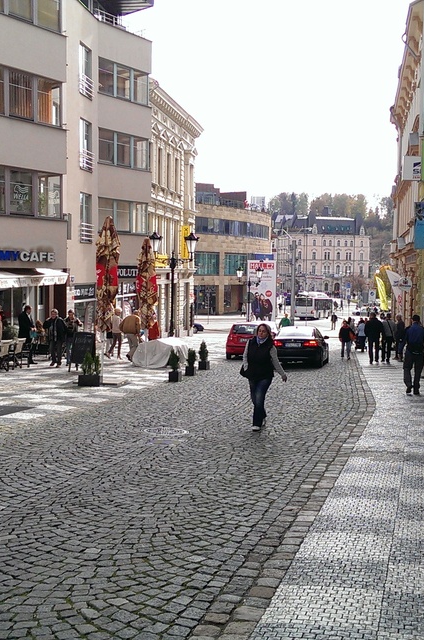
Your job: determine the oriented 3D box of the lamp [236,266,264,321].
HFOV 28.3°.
[{"bbox_3d":[3.093,-1.899,69.343,2.100,4.800,0.650,1,4,5],"label":"lamp"}]

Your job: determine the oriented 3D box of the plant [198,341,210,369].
[{"bbox_3d":[-0.217,1.061,25.893,0.270,0.930,0.270,2,4,25],"label":"plant"}]

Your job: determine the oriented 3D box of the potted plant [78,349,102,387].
[{"bbox_3d":[-2.725,1.086,19.205,0.530,0.800,0.270,1,3,9],"label":"potted plant"}]

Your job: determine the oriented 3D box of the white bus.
[{"bbox_3d":[13.619,-1.833,110.968,2.500,3.150,12.000,2,4,19],"label":"white bus"}]

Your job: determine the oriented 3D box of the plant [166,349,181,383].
[{"bbox_3d":[-0.909,1.098,20.560,0.270,0.820,0.270,2,4,15],"label":"plant"}]

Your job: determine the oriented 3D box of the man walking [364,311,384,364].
[{"bbox_3d":[5.533,0.629,28.600,0.600,1.790,0.420,1,4,7],"label":"man walking"}]

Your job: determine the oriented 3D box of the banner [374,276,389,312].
[{"bbox_3d":[11.313,-1.764,56.000,0.850,2.350,0.200,2,4,12],"label":"banner"}]

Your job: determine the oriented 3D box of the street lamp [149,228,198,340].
[{"bbox_3d":[-1.721,-1.408,36.841,2.200,4.850,0.650,1,4,8],"label":"street lamp"}]

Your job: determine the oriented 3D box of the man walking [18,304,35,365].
[{"bbox_3d":[-5.744,0.459,26.100,0.500,1.820,0.500,2,4,18],"label":"man walking"}]

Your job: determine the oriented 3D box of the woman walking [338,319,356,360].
[{"bbox_3d":[5.475,0.774,33.876,0.550,1.600,0.420,1,4,8],"label":"woman walking"}]

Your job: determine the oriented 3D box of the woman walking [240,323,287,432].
[{"bbox_3d":[0.777,0.872,12.700,0.660,1.650,0.480,1,4,7],"label":"woman walking"}]

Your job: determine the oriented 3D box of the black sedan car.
[{"bbox_3d":[3.000,0.830,28.653,1.790,1.400,4.550,1,0,10],"label":"black sedan car"}]

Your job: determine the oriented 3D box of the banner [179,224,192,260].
[{"bbox_3d":[-1.401,-4.144,45.000,0.500,1.800,0.150,1,4,9],"label":"banner"}]

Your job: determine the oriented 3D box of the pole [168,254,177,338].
[{"bbox_3d":[-1.356,-0.475,28.882,0.350,3.750,0.350,2,4,10],"label":"pole"}]

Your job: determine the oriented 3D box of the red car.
[{"bbox_3d":[1.676,0.808,34.805,1.680,1.480,3.850,2,0,8],"label":"red car"}]

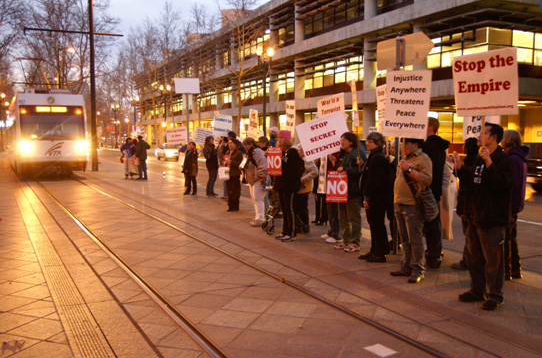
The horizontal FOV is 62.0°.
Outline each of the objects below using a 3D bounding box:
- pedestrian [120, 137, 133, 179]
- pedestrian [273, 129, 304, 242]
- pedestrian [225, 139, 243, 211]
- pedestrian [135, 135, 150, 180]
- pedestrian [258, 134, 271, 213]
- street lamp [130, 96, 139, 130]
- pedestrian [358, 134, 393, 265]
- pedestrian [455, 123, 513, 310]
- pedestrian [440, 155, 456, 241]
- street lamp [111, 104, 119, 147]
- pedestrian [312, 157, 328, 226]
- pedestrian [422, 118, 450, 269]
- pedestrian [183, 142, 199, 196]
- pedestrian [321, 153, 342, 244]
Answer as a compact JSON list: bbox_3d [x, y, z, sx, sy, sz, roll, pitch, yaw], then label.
[{"bbox_3d":[-5.888,-0.848,18.510,0.500,1.661,0.380,-3,6,-33],"label":"pedestrian"},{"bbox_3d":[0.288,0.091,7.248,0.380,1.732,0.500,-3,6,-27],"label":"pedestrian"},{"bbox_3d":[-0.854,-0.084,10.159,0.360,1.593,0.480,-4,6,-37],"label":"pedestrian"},{"bbox_3d":[-5.177,-0.859,18.175,0.360,1.740,0.500,4,7,41],"label":"pedestrian"},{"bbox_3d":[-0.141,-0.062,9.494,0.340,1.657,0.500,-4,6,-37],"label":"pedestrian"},{"bbox_3d":[-20.564,-8.304,67.659,1.250,7.955,0.400,-3,6,-30],"label":"street lamp"},{"bbox_3d":[1.388,0.226,5.990,0.420,1.678,0.480,-1,5,-16],"label":"pedestrian"},{"bbox_3d":[2.029,0.345,4.287,0.480,1.734,0.550,-3,6,-33],"label":"pedestrian"},{"bbox_3d":[2.458,0.224,6.464,0.400,1.600,0.480,3,6,32],"label":"pedestrian"},{"bbox_3d":[-25.624,-8.776,74.000,1.250,7.218,0.500,-3,6,-30],"label":"street lamp"},{"bbox_3d":[0.919,0.019,8.548,0.360,1.650,0.480,-2,5,-21],"label":"pedestrian"},{"bbox_3d":[2.033,0.166,5.643,0.380,1.857,0.520,1,5,9],"label":"pedestrian"},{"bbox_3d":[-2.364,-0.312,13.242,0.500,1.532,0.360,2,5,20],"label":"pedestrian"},{"bbox_3d":[1.004,0.129,7.199,0.380,1.660,0.500,-3,5,-25],"label":"pedestrian"}]

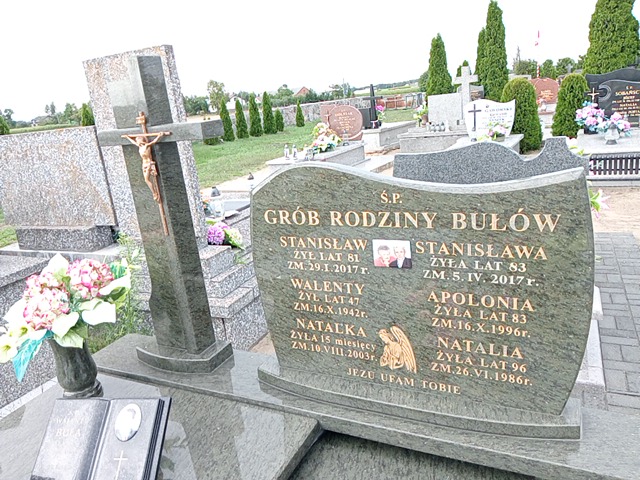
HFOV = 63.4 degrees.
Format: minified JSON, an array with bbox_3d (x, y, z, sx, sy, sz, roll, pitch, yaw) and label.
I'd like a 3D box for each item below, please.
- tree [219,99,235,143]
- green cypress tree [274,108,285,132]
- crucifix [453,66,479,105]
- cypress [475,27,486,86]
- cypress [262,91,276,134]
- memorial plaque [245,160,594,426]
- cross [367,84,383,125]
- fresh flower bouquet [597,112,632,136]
[{"bbox_3d":[-3.925,-5.074,21.974,0.500,1.817,0.500,2,18,29],"label":"tree"},{"bbox_3d":[-1.894,-5.658,24.465,0.400,1.096,0.400,-6,16,2],"label":"green cypress tree"},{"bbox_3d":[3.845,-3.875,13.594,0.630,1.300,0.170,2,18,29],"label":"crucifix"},{"bbox_3d":[5.872,-5.837,18.567,0.734,3.277,0.734,-6,15,0],"label":"cypress"},{"bbox_3d":[-2.363,-5.763,23.545,0.550,1.910,0.550,-6,16,2],"label":"cypress"},{"bbox_3d":[0.277,0.128,1.724,1.135,0.816,0.100,2,18,29],"label":"memorial plaque"},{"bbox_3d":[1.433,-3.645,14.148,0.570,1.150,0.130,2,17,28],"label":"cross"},{"bbox_3d":[4.787,-1.871,8.400,0.530,0.350,0.380,1,17,25],"label":"fresh flower bouquet"}]

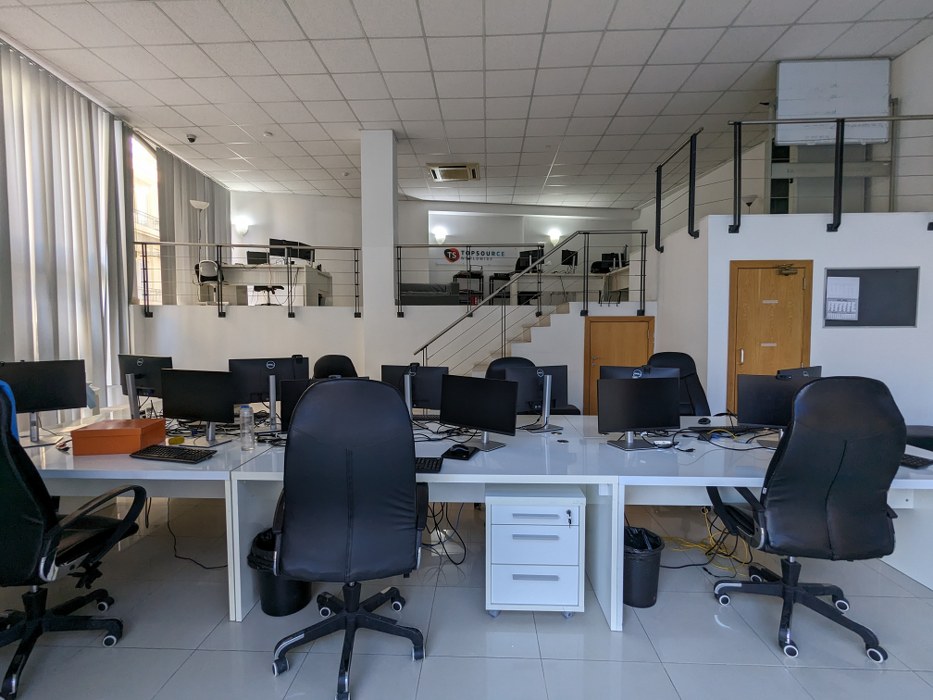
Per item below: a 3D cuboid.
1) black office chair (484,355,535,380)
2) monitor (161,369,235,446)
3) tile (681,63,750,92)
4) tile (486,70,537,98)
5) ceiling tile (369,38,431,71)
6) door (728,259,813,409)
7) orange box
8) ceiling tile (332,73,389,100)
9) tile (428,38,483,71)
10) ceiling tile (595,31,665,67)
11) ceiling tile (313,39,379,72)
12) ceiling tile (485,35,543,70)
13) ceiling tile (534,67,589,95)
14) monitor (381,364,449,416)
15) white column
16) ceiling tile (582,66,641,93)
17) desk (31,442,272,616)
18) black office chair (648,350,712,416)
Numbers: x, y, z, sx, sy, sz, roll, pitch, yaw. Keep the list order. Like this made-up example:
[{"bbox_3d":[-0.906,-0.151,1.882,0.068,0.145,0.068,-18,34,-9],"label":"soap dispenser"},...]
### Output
[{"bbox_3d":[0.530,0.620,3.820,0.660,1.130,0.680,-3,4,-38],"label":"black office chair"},{"bbox_3d":[-1.586,0.337,2.596,0.512,0.438,0.180,1,3,14],"label":"monitor"},{"bbox_3d":[2.911,-3.208,5.072,0.600,0.020,0.600,0,3,3],"label":"tile"},{"bbox_3d":[0.527,-3.228,5.210,0.595,0.025,0.595,0,3,3],"label":"tile"},{"bbox_3d":[-0.700,-3.195,4.669,0.595,0.025,0.595,0,3,3],"label":"ceiling tile"},{"bbox_3d":[3.079,0.143,4.433,0.814,2.096,0.090,0,3,3],"label":"door"},{"bbox_3d":[-1.962,0.494,2.461,0.332,0.136,0.265,0,3,-9],"label":"orange box"},{"bbox_3d":[-1.263,-3.216,5.271,0.600,0.020,0.600,0,3,3],"label":"ceiling tile"},{"bbox_3d":[-0.098,-3.186,4.631,0.600,0.020,0.600,0,3,3],"label":"tile"},{"bbox_3d":[1.698,-3.190,4.555,0.595,0.025,0.595,0,3,3],"label":"ceiling tile"},{"bbox_3d":[-1.299,-3.197,4.697,0.595,0.025,0.595,0,3,3],"label":"ceiling tile"},{"bbox_3d":[0.499,-3.192,4.612,0.595,0.025,0.595,0,3,3],"label":"ceiling tile"},{"bbox_3d":[1.127,-3.227,5.182,0.595,0.025,0.595,0,3,3],"label":"ceiling tile"},{"bbox_3d":[-0.367,0.321,2.925,0.500,0.420,0.180,1,4,20],"label":"monitor"},{"bbox_3d":[-1.327,-1.139,6.787,0.475,4.331,0.380,0,3,3],"label":"white column"},{"bbox_3d":[1.727,-3.224,5.159,0.600,0.030,0.600,0,3,3],"label":"ceiling tile"},{"bbox_3d":[-2.017,0.929,2.460,1.810,0.733,0.705,0,3,2],"label":"desk"},{"bbox_3d":[1.878,0.631,3.770,0.640,1.188,0.680,0,3,3],"label":"black office chair"}]

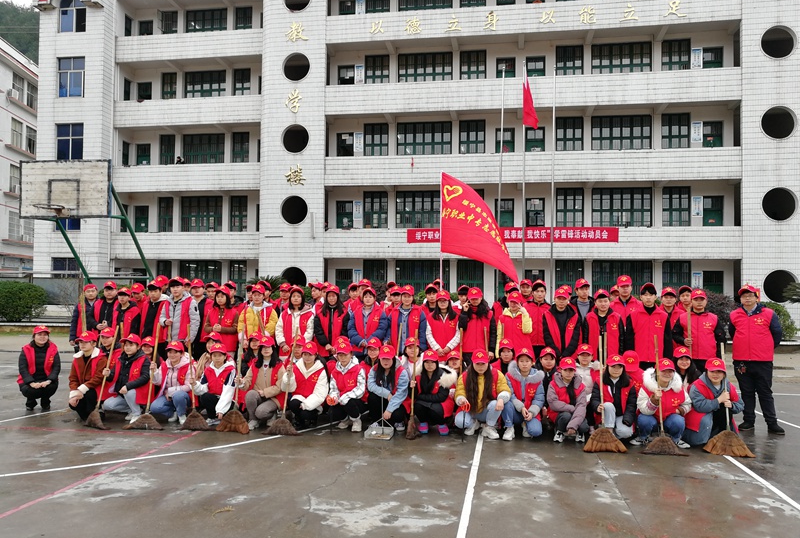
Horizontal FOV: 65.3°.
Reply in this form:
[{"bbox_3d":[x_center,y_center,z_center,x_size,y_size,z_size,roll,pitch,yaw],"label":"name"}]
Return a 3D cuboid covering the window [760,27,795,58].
[{"bbox_3d":[16.879,-10.082,27.900,1.420,1.420,0.250,0,-1,10],"label":"window"}]

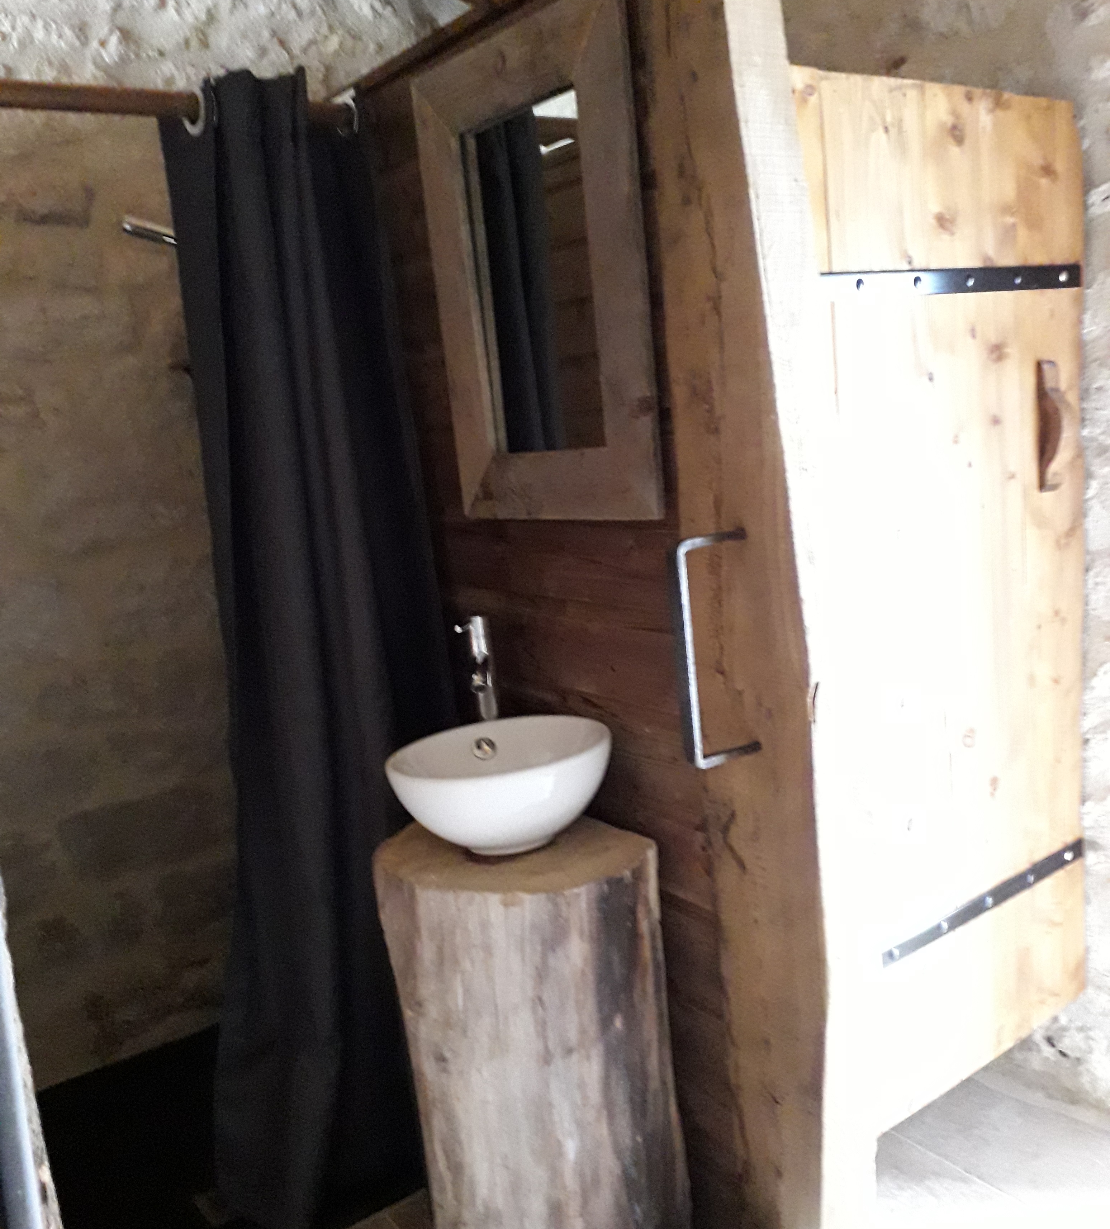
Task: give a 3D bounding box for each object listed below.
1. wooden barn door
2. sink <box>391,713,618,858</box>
[{"bbox_3d":[0.638,0.001,1.907,0.800,1.647,0.050,-12,12,-34],"label":"wooden barn door"},{"bbox_3d":[-0.076,0.265,1.706,0.325,0.150,0.325,-5,10,1],"label":"sink"}]

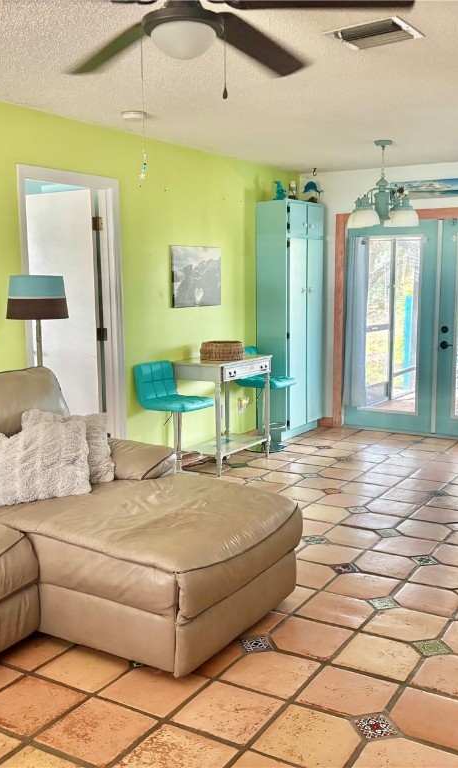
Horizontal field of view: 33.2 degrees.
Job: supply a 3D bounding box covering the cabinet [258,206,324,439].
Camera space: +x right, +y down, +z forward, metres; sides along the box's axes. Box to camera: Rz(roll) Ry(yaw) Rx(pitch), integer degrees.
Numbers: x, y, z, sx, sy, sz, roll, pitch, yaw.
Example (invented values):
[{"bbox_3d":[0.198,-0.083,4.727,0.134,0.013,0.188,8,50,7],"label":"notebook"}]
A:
[{"bbox_3d":[0.592,-0.594,7.213,0.310,2.140,0.810,4,9,31],"label":"cabinet"}]

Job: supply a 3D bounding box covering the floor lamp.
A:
[{"bbox_3d":[-1.081,0.128,4.451,0.350,1.490,0.350,5,10,32],"label":"floor lamp"}]

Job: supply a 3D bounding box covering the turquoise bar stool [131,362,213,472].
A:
[{"bbox_3d":[-0.367,0.312,5.321,0.450,0.879,0.430,5,10,32],"label":"turquoise bar stool"}]

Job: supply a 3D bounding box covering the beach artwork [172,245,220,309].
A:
[{"bbox_3d":[-0.251,-0.843,6.059,0.030,0.465,0.685,4,9,31],"label":"beach artwork"}]

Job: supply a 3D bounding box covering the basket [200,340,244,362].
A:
[{"bbox_3d":[-0.054,-0.266,6.116,0.320,0.140,0.340,0,8,0],"label":"basket"}]

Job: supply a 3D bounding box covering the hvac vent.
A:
[{"bbox_3d":[0.598,-1.417,3.132,0.310,0.030,0.305,5,10,32],"label":"hvac vent"}]

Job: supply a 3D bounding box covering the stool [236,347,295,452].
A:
[{"bbox_3d":[0.322,0.120,6.675,0.410,0.880,0.410,4,9,31],"label":"stool"}]

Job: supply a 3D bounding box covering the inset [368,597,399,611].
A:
[{"bbox_3d":[0.709,1.008,3.507,0.102,0.010,0.102,-2,8,-13],"label":"inset"}]

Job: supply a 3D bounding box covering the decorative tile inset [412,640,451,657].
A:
[{"bbox_3d":[0.816,1.065,3.086,0.104,0.010,0.104,-2,8,-13],"label":"decorative tile inset"}]

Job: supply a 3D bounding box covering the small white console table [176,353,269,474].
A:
[{"bbox_3d":[-0.045,0.219,6.111,0.430,0.840,0.775,4,9,31],"label":"small white console table"}]

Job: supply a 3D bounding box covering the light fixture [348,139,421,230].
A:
[{"bbox_3d":[1.129,-1.461,5.641,0.520,0.641,0.520,5,10,32],"label":"light fixture"}]

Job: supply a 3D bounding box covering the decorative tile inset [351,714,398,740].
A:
[{"bbox_3d":[0.489,1.144,2.557,0.102,0.010,0.102,-2,8,-13],"label":"decorative tile inset"}]

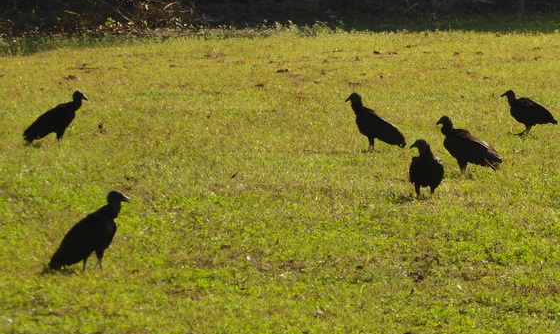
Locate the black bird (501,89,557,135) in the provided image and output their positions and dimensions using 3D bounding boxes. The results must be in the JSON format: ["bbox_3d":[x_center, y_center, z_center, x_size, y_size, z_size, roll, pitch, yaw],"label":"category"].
[{"bbox_3d":[2.162,-0.474,52.500,0.490,0.410,0.220,0,3,0],"label":"black bird"}]

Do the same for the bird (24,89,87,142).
[{"bbox_3d":[-1.905,-0.428,51.200,0.560,0.460,0.220,0,3,0],"label":"bird"}]

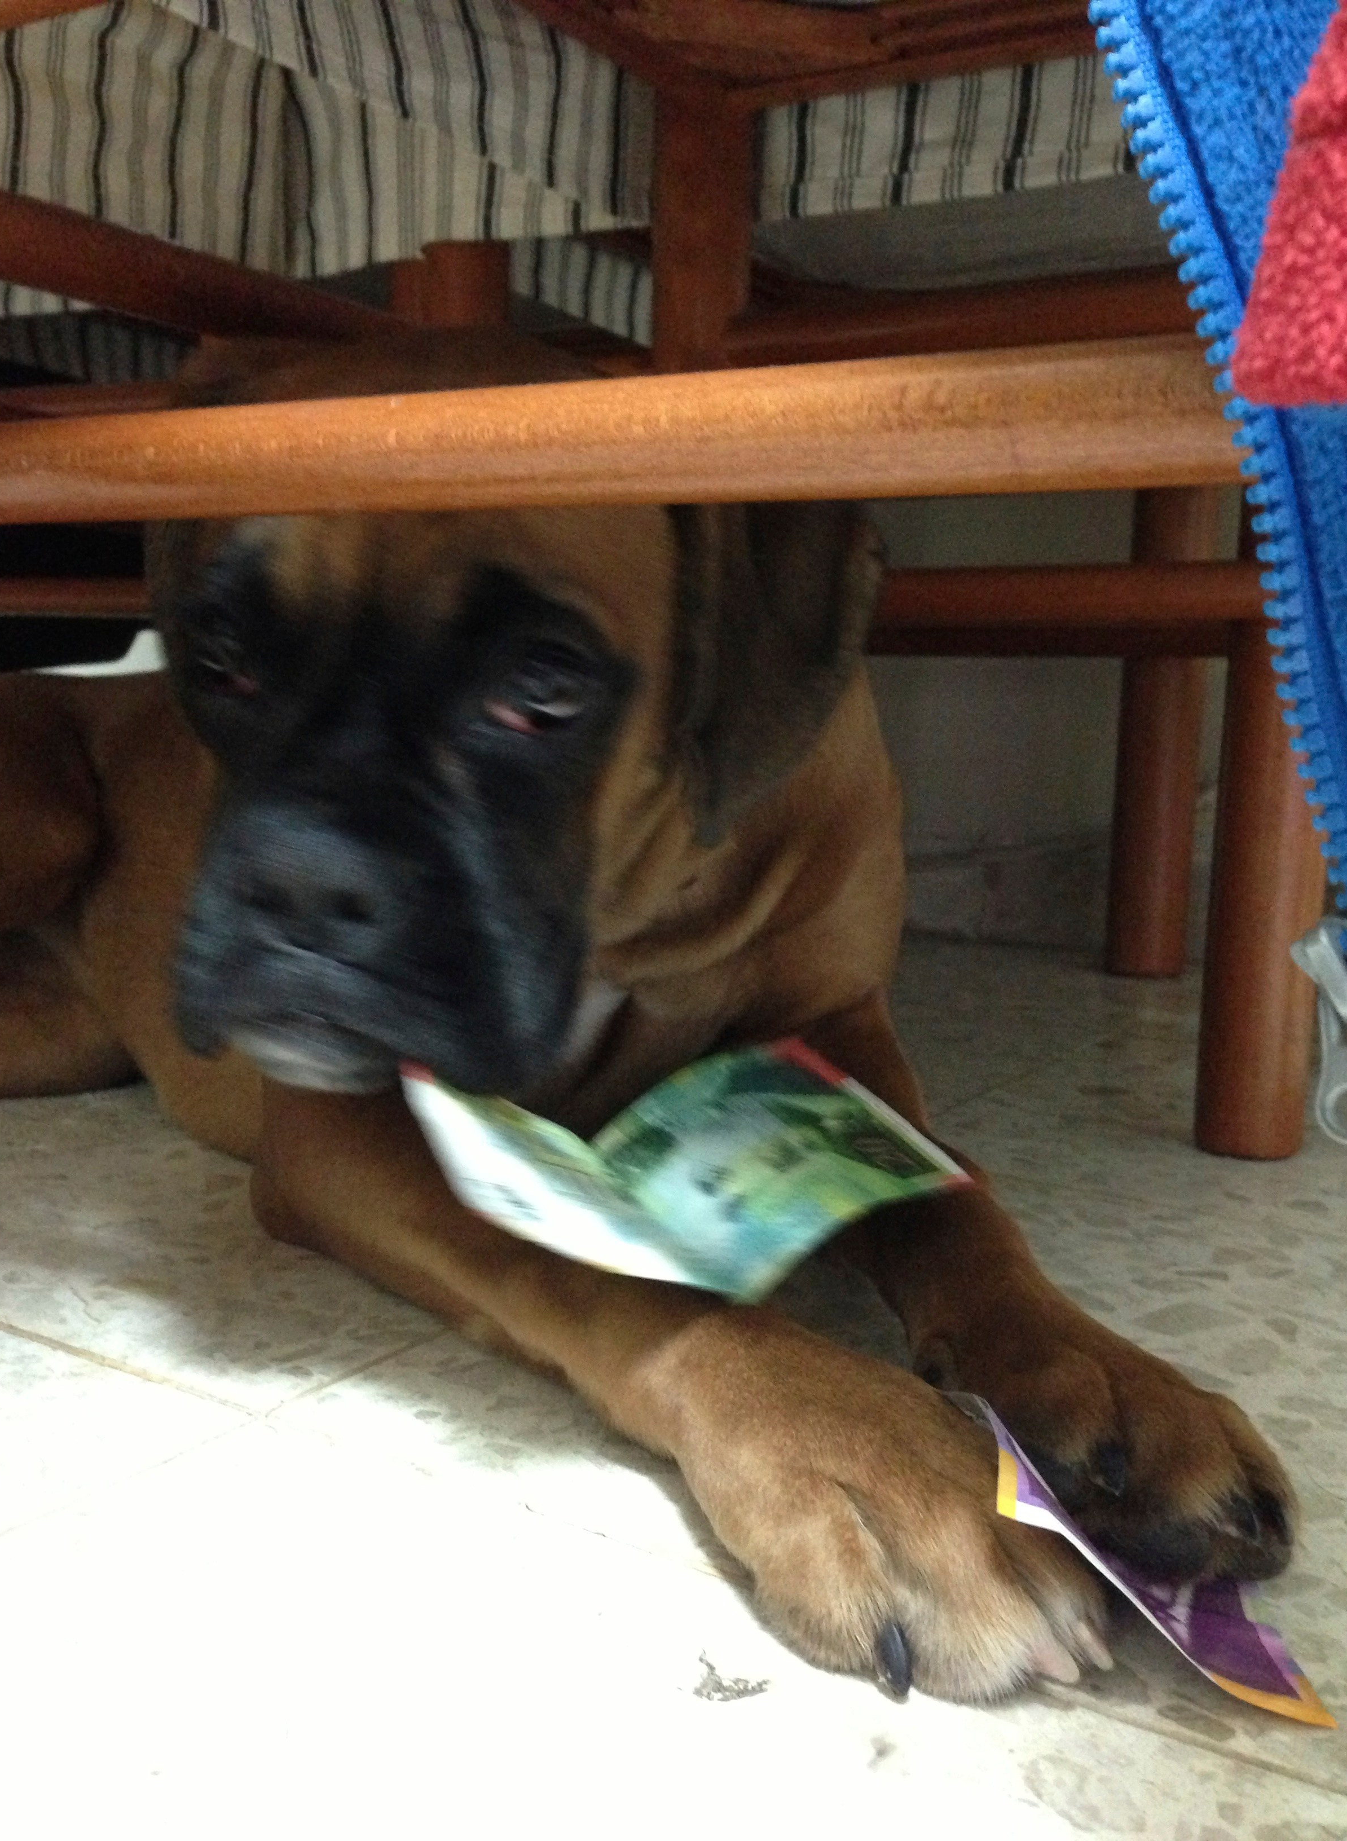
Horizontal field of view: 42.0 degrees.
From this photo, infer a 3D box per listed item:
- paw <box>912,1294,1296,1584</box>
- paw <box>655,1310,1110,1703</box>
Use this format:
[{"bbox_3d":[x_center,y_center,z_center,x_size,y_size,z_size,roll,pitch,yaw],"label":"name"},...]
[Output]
[{"bbox_3d":[0.098,0.115,0.411,0.062,0.043,0.116,-1,8,-20],"label":"paw"},{"bbox_3d":[0.039,0.117,0.373,0.064,0.045,0.128,-1,8,-23],"label":"paw"}]

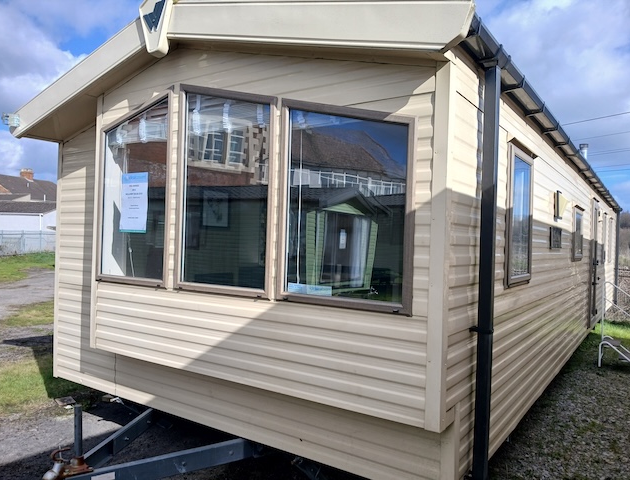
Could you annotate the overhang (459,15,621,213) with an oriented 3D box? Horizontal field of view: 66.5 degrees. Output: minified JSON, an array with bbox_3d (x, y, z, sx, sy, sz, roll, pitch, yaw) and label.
[{"bbox_3d":[3.854,-0.779,6.601,0.125,0.146,11.049,1,-1,35],"label":"overhang"}]

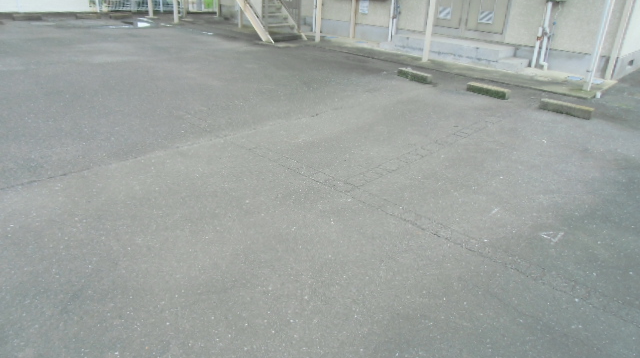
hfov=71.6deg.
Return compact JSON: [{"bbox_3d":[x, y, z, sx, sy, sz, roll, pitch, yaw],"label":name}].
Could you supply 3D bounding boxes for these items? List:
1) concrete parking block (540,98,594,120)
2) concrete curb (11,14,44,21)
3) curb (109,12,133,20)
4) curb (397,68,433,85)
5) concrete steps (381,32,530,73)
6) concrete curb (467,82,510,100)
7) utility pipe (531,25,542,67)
[{"bbox_3d":[2.904,-0.822,5.223,0.570,0.100,0.150,23,31,37],"label":"concrete parking block"},{"bbox_3d":[-8.014,-4.401,12.147,0.160,0.120,0.620,23,31,37],"label":"concrete curb"},{"bbox_3d":[-5.900,-4.798,13.136,0.130,0.120,0.610,22,30,36],"label":"curb"},{"bbox_3d":[1.517,-1.638,7.079,0.125,0.120,0.590,-16,31,-38],"label":"curb"},{"bbox_3d":[2.607,-2.484,8.553,2.720,0.330,1.120,23,31,37],"label":"concrete steps"},{"bbox_3d":[2.423,-1.265,6.369,0.125,0.120,0.590,-19,32,-41],"label":"concrete curb"},{"bbox_3d":[3.920,-2.384,8.025,0.065,0.730,0.065,23,31,37],"label":"utility pipe"}]

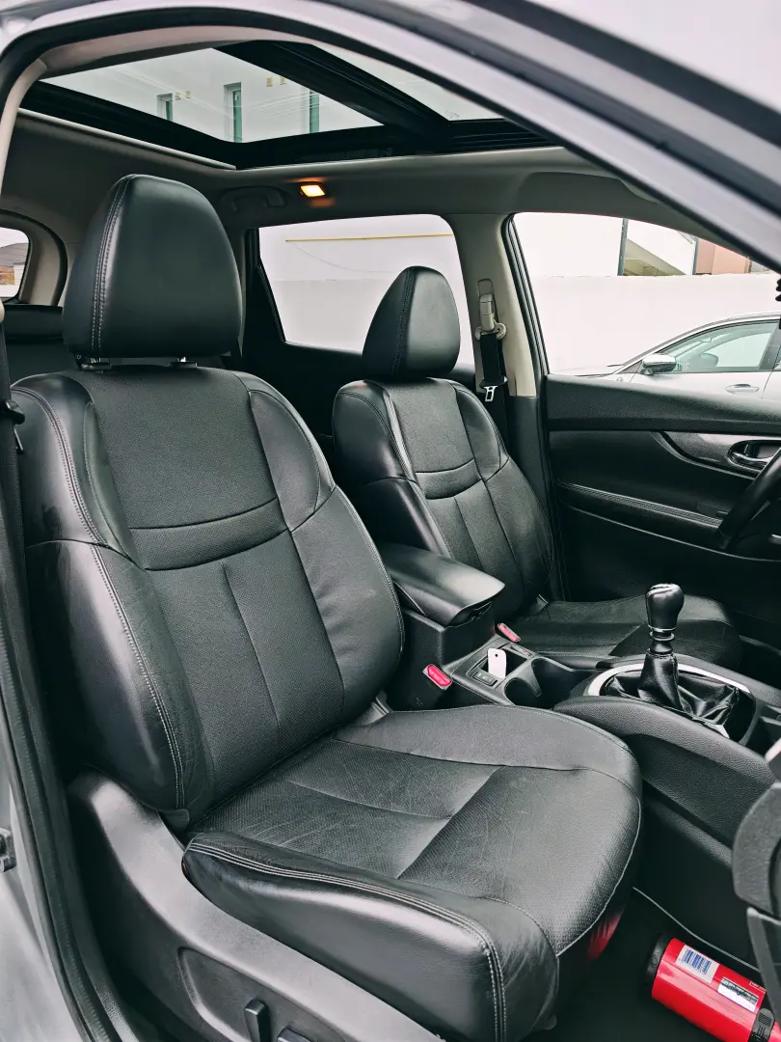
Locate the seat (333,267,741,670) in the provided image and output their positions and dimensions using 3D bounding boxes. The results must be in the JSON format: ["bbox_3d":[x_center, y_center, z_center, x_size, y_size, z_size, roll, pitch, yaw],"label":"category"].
[{"bbox_3d":[0.313,-0.032,1.542,0.810,1.000,0.540,8,12,30],"label":"seat"}]

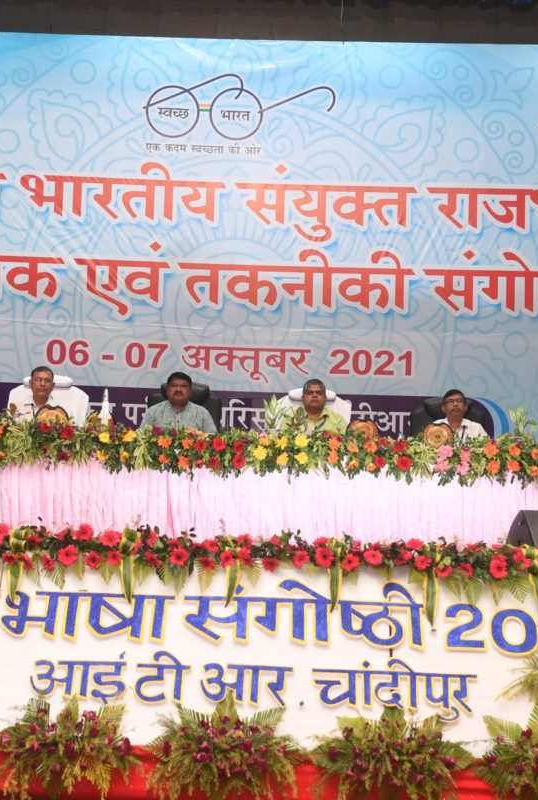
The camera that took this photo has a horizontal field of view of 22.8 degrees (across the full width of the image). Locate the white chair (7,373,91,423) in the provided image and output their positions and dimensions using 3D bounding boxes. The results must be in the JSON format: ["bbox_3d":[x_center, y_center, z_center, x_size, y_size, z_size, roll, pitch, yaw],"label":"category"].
[{"bbox_3d":[-1.673,0.414,9.759,0.660,1.250,0.720,2,-6,0],"label":"white chair"}]

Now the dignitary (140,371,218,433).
[{"bbox_3d":[-0.680,0.434,9.610,0.560,1.330,0.780,2,-6,0],"label":"dignitary"}]

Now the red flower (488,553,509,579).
[{"bbox_3d":[1.236,0.888,7.150,0.110,0.135,0.070,2,-6,0],"label":"red flower"}]

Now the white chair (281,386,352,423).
[{"bbox_3d":[0.332,0.504,9.756,0.660,1.250,0.720,2,-6,0],"label":"white chair"}]

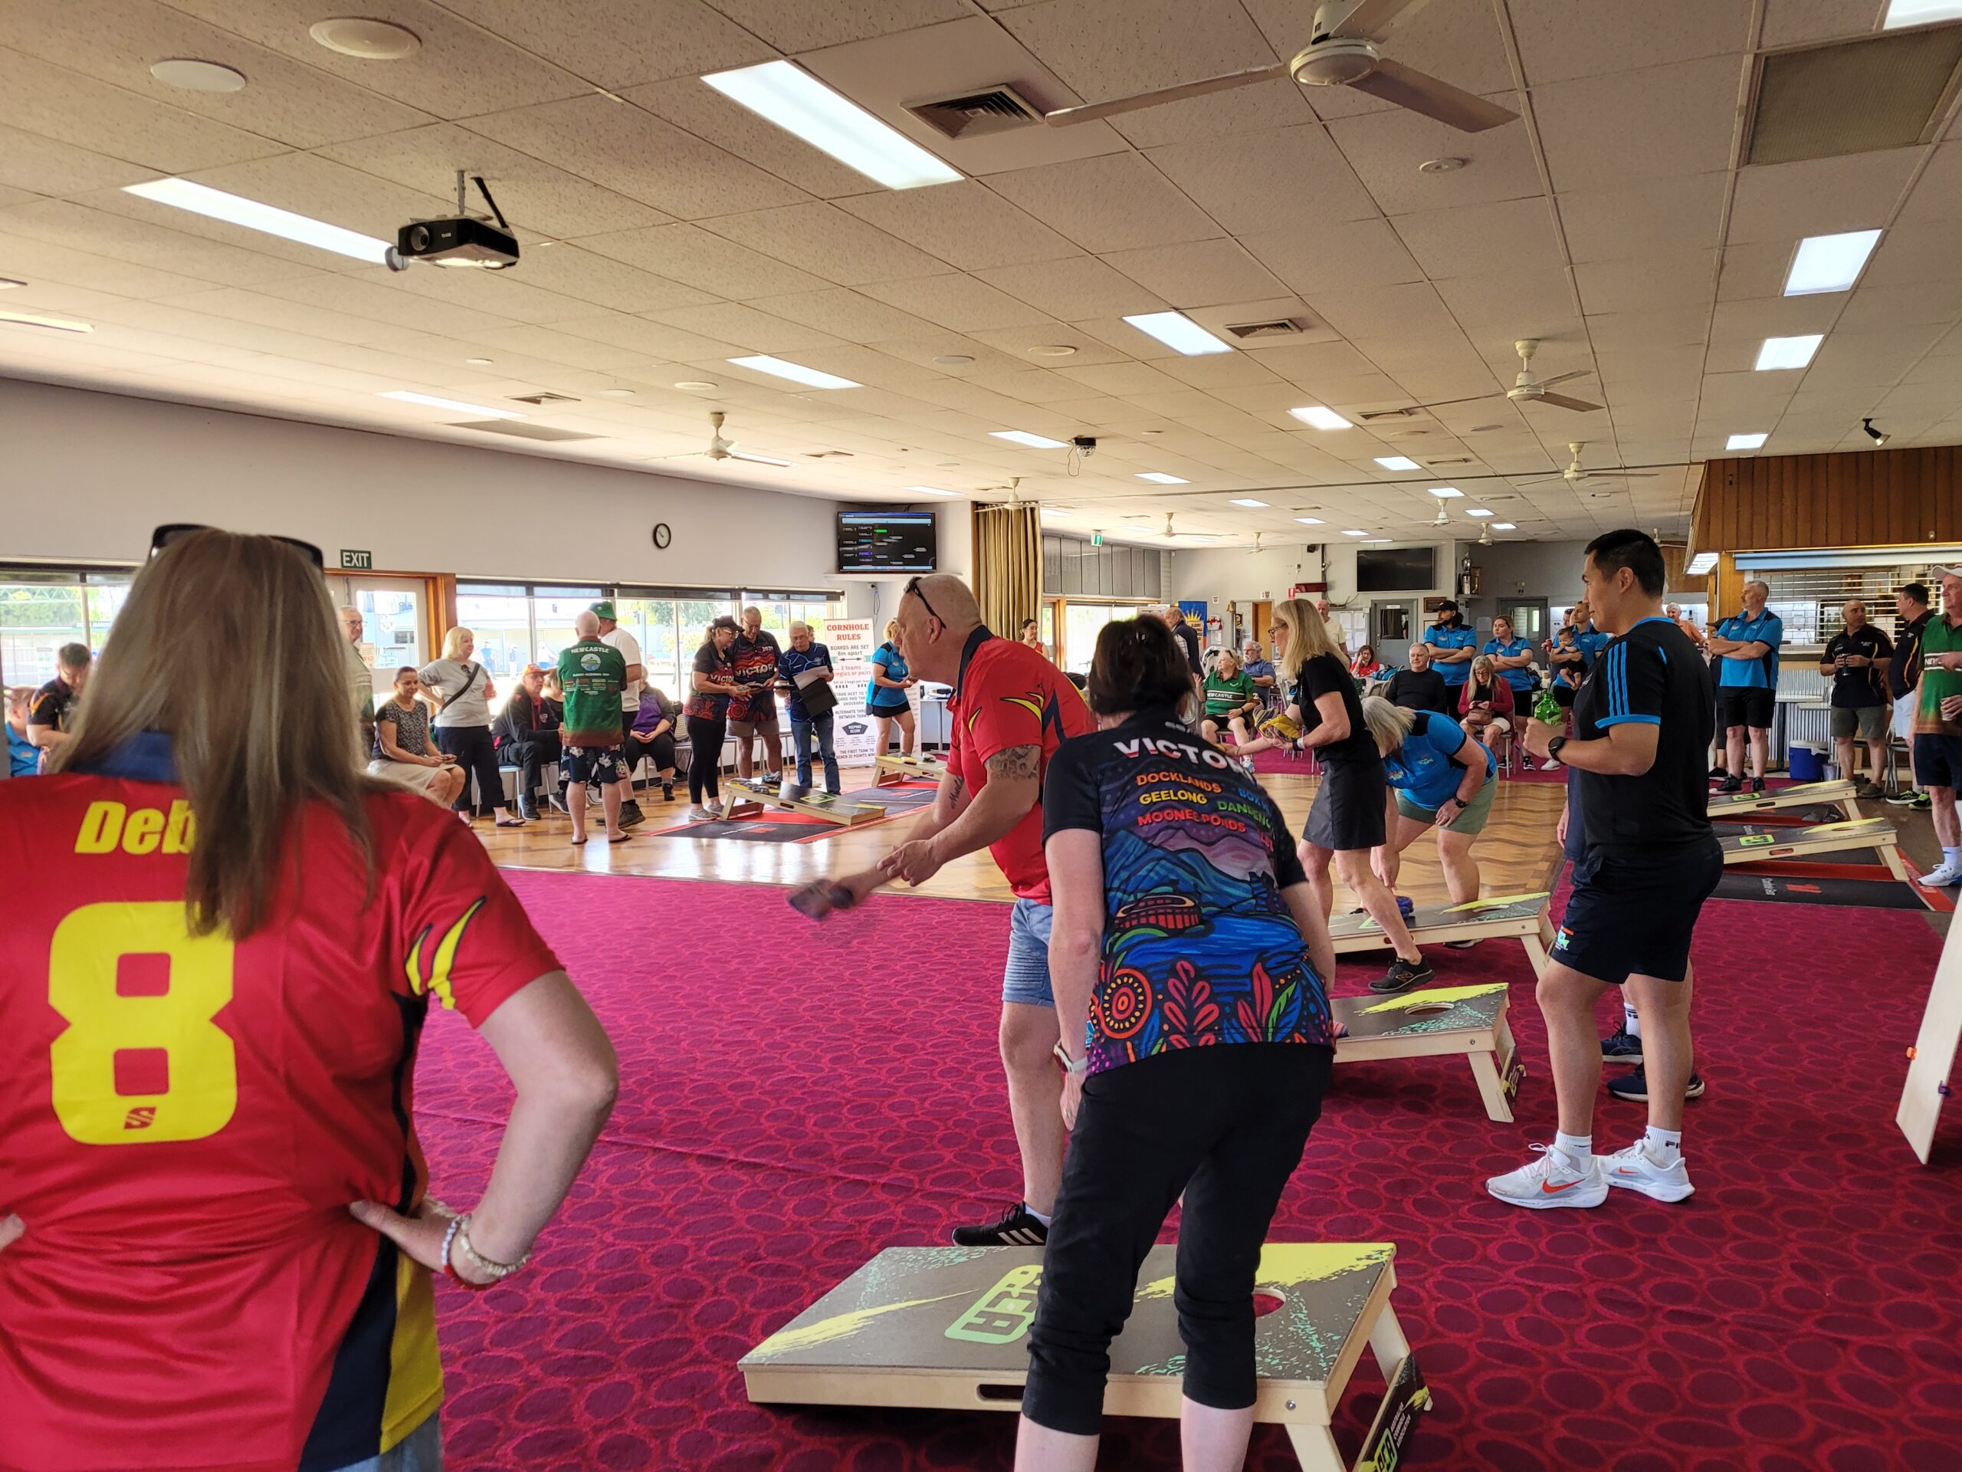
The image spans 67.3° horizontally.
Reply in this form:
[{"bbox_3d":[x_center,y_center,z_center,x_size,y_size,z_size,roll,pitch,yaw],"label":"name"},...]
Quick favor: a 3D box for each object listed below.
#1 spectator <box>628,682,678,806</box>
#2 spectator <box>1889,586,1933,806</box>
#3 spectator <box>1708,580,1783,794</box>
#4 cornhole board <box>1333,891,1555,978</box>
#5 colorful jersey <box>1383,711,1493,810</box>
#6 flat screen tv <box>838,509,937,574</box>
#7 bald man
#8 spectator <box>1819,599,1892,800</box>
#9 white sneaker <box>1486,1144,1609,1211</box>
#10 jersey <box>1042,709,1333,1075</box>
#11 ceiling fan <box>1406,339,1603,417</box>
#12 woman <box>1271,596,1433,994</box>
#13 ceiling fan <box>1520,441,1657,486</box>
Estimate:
[{"bbox_3d":[-3.175,-0.027,14.100,0.580,1.250,0.750,-1,4,-6],"label":"spectator"},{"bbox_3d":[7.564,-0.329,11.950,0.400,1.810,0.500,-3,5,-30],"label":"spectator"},{"bbox_3d":[6.754,-0.417,13.000,0.420,1.860,0.600,-5,6,-44],"label":"spectator"},{"bbox_3d":[1.954,0.881,6.718,1.240,0.306,0.610,1,5,26],"label":"cornhole board"},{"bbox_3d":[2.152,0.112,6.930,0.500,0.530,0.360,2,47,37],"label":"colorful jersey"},{"bbox_3d":[-1.126,-2.336,17.780,1.220,0.710,0.090,-2,4,-20],"label":"flat screen tv"},{"bbox_3d":[-0.019,0.451,3.730,0.750,1.720,0.580,1,4,23],"label":"bald man"},{"bbox_3d":[7.602,-0.357,12.800,0.430,1.720,0.600,-4,5,-37],"label":"spectator"},{"bbox_3d":[1.505,1.178,3.919,0.308,0.132,0.115,-1,4,-3],"label":"white sneaker"},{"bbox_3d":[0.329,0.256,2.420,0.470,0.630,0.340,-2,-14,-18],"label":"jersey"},{"bbox_3d":[3.026,-2.037,8.266,1.320,0.360,1.320,1,5,25],"label":"ceiling fan"},{"bbox_3d":[1.477,0.247,6.205,0.820,1.660,0.550,1,5,25],"label":"woman"},{"bbox_3d":[5.266,-2.398,12.893,1.300,0.340,1.300,1,4,25],"label":"ceiling fan"}]

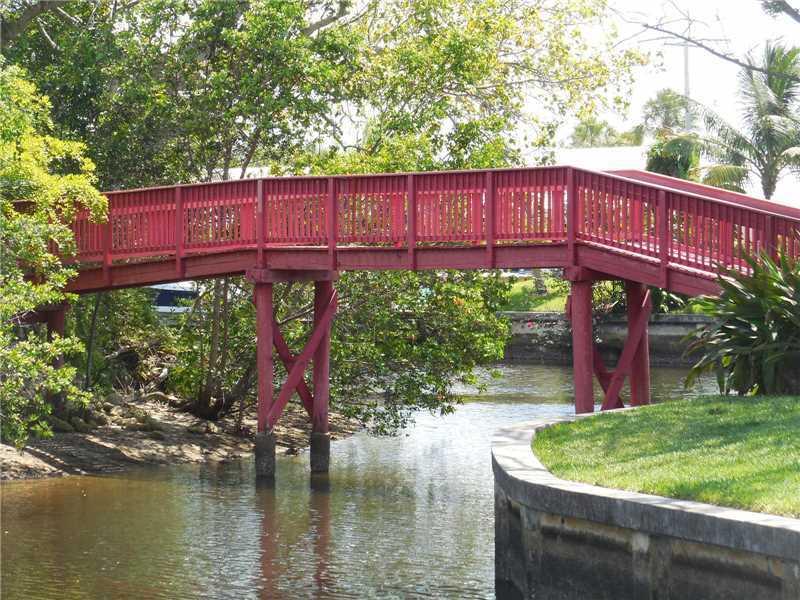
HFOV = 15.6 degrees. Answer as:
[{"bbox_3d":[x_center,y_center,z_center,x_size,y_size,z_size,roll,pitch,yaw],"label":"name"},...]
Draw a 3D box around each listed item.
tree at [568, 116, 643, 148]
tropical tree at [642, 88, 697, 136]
[{"bbox_3d":[10.634,-5.454,150.088,3.800,8.000,3.600,-1,1,0],"label":"tree"},{"bbox_3d":[13.940,-6.146,150.104,3.000,9.500,3.000,-1,1,0],"label":"tropical tree"}]

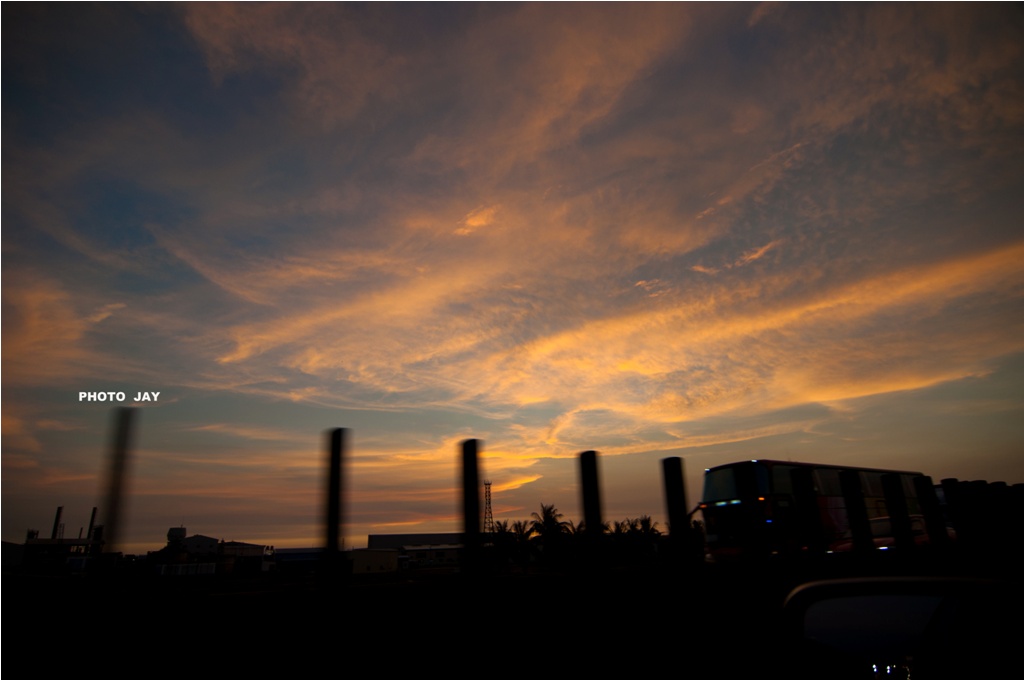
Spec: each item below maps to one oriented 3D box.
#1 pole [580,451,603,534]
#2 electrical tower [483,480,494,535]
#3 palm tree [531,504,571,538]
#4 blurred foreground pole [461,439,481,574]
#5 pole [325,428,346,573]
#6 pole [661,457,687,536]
[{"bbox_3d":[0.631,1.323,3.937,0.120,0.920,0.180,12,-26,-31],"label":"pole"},{"bbox_3d":[-8.444,64.440,185.111,4.300,26.359,4.300,-2,-22,0],"label":"electrical tower"},{"bbox_3d":[4.903,24.409,63.602,5.200,7.536,5.200,-2,-22,0],"label":"palm tree"},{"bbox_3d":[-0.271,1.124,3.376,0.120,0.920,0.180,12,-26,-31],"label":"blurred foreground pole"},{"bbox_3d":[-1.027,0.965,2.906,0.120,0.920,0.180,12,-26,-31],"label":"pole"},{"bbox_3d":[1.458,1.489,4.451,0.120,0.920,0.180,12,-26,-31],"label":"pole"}]

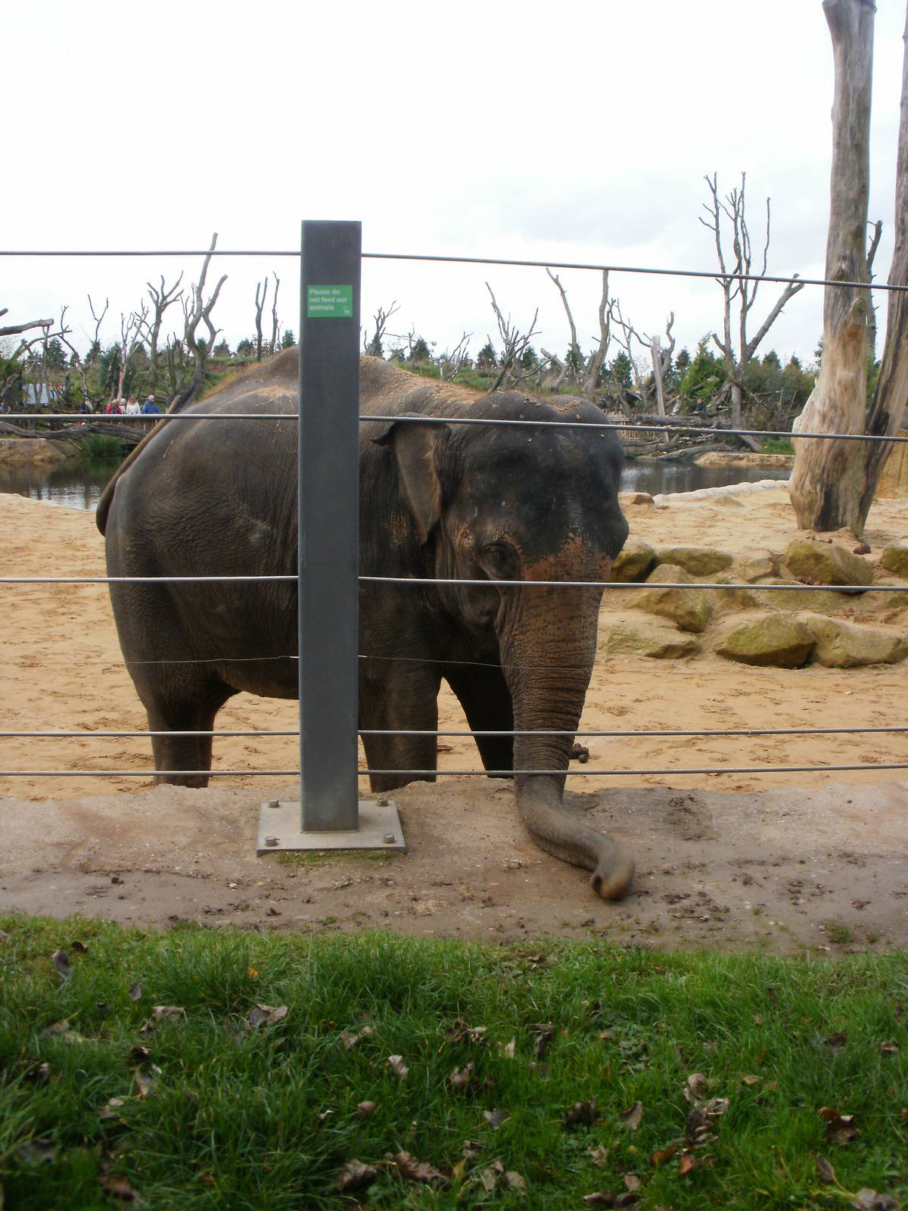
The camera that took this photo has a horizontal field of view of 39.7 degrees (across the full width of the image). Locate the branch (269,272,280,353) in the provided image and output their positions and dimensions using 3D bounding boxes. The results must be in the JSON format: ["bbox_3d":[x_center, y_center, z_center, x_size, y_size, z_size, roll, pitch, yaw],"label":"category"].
[{"bbox_3d":[-7.402,-11.895,52.000,0.500,3.700,0.500,1,9,0],"label":"branch"}]

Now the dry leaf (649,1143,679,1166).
[{"bbox_3d":[0.418,1.092,2.505,0.058,0.030,0.042,1,9,0],"label":"dry leaf"}]

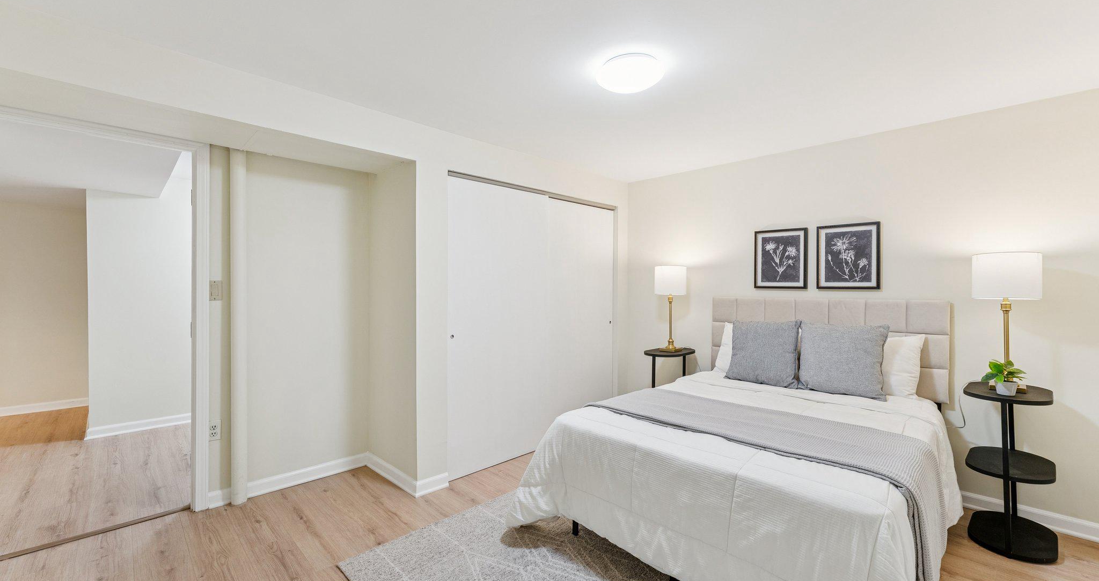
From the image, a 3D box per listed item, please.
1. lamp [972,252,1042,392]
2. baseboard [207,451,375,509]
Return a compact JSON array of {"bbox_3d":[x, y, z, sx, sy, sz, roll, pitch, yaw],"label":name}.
[{"bbox_3d":[2.373,0.163,2.224,0.250,0.700,0.250,0,1,-45],"label":"lamp"},{"bbox_3d":[-1.640,1.207,2.763,0.887,0.095,0.015,0,1,-42],"label":"baseboard"}]

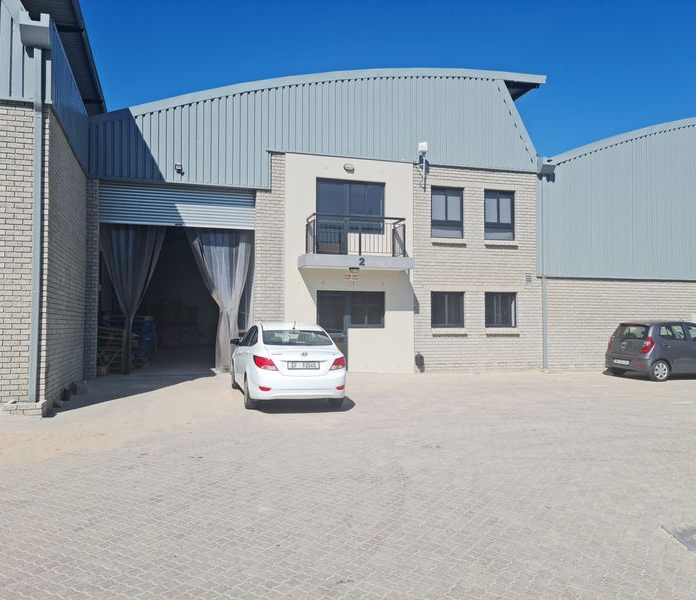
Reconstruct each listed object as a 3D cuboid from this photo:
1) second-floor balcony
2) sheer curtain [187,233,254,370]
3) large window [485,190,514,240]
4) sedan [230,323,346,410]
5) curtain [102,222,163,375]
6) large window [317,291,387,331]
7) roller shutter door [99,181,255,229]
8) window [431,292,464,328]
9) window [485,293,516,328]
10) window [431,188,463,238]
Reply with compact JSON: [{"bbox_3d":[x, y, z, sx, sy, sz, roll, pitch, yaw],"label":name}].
[{"bbox_3d":[0.214,-1.429,15.865,2.832,1.280,0.850,1,-2,-17],"label":"second-floor balcony"},{"bbox_3d":[-3.181,-0.018,15.569,1.597,3.618,0.300,1,-2,-17],"label":"sheer curtain"},{"bbox_3d":[4.330,-2.398,17.716,0.974,1.423,0.120,1,-2,-17],"label":"large window"},{"bbox_3d":[-1.314,1.172,12.291,1.740,1.460,4.370,1,0,-16],"label":"sedan"},{"bbox_3d":[-5.152,-0.020,14.950,1.450,3.589,0.300,1,-2,-17],"label":"curtain"},{"bbox_3d":[0.100,0.257,16.309,1.869,1.001,0.120,1,-2,-17],"label":"large window"},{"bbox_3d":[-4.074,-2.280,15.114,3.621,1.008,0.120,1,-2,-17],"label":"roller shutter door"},{"bbox_3d":[2.758,0.273,17.143,0.998,0.992,0.120,1,-2,-17],"label":"window"},{"bbox_3d":[4.337,0.286,17.639,0.995,1.009,0.120,1,-2,-17],"label":"window"},{"bbox_3d":[2.758,-2.407,17.222,0.975,1.425,0.120,1,-2,-17],"label":"window"}]

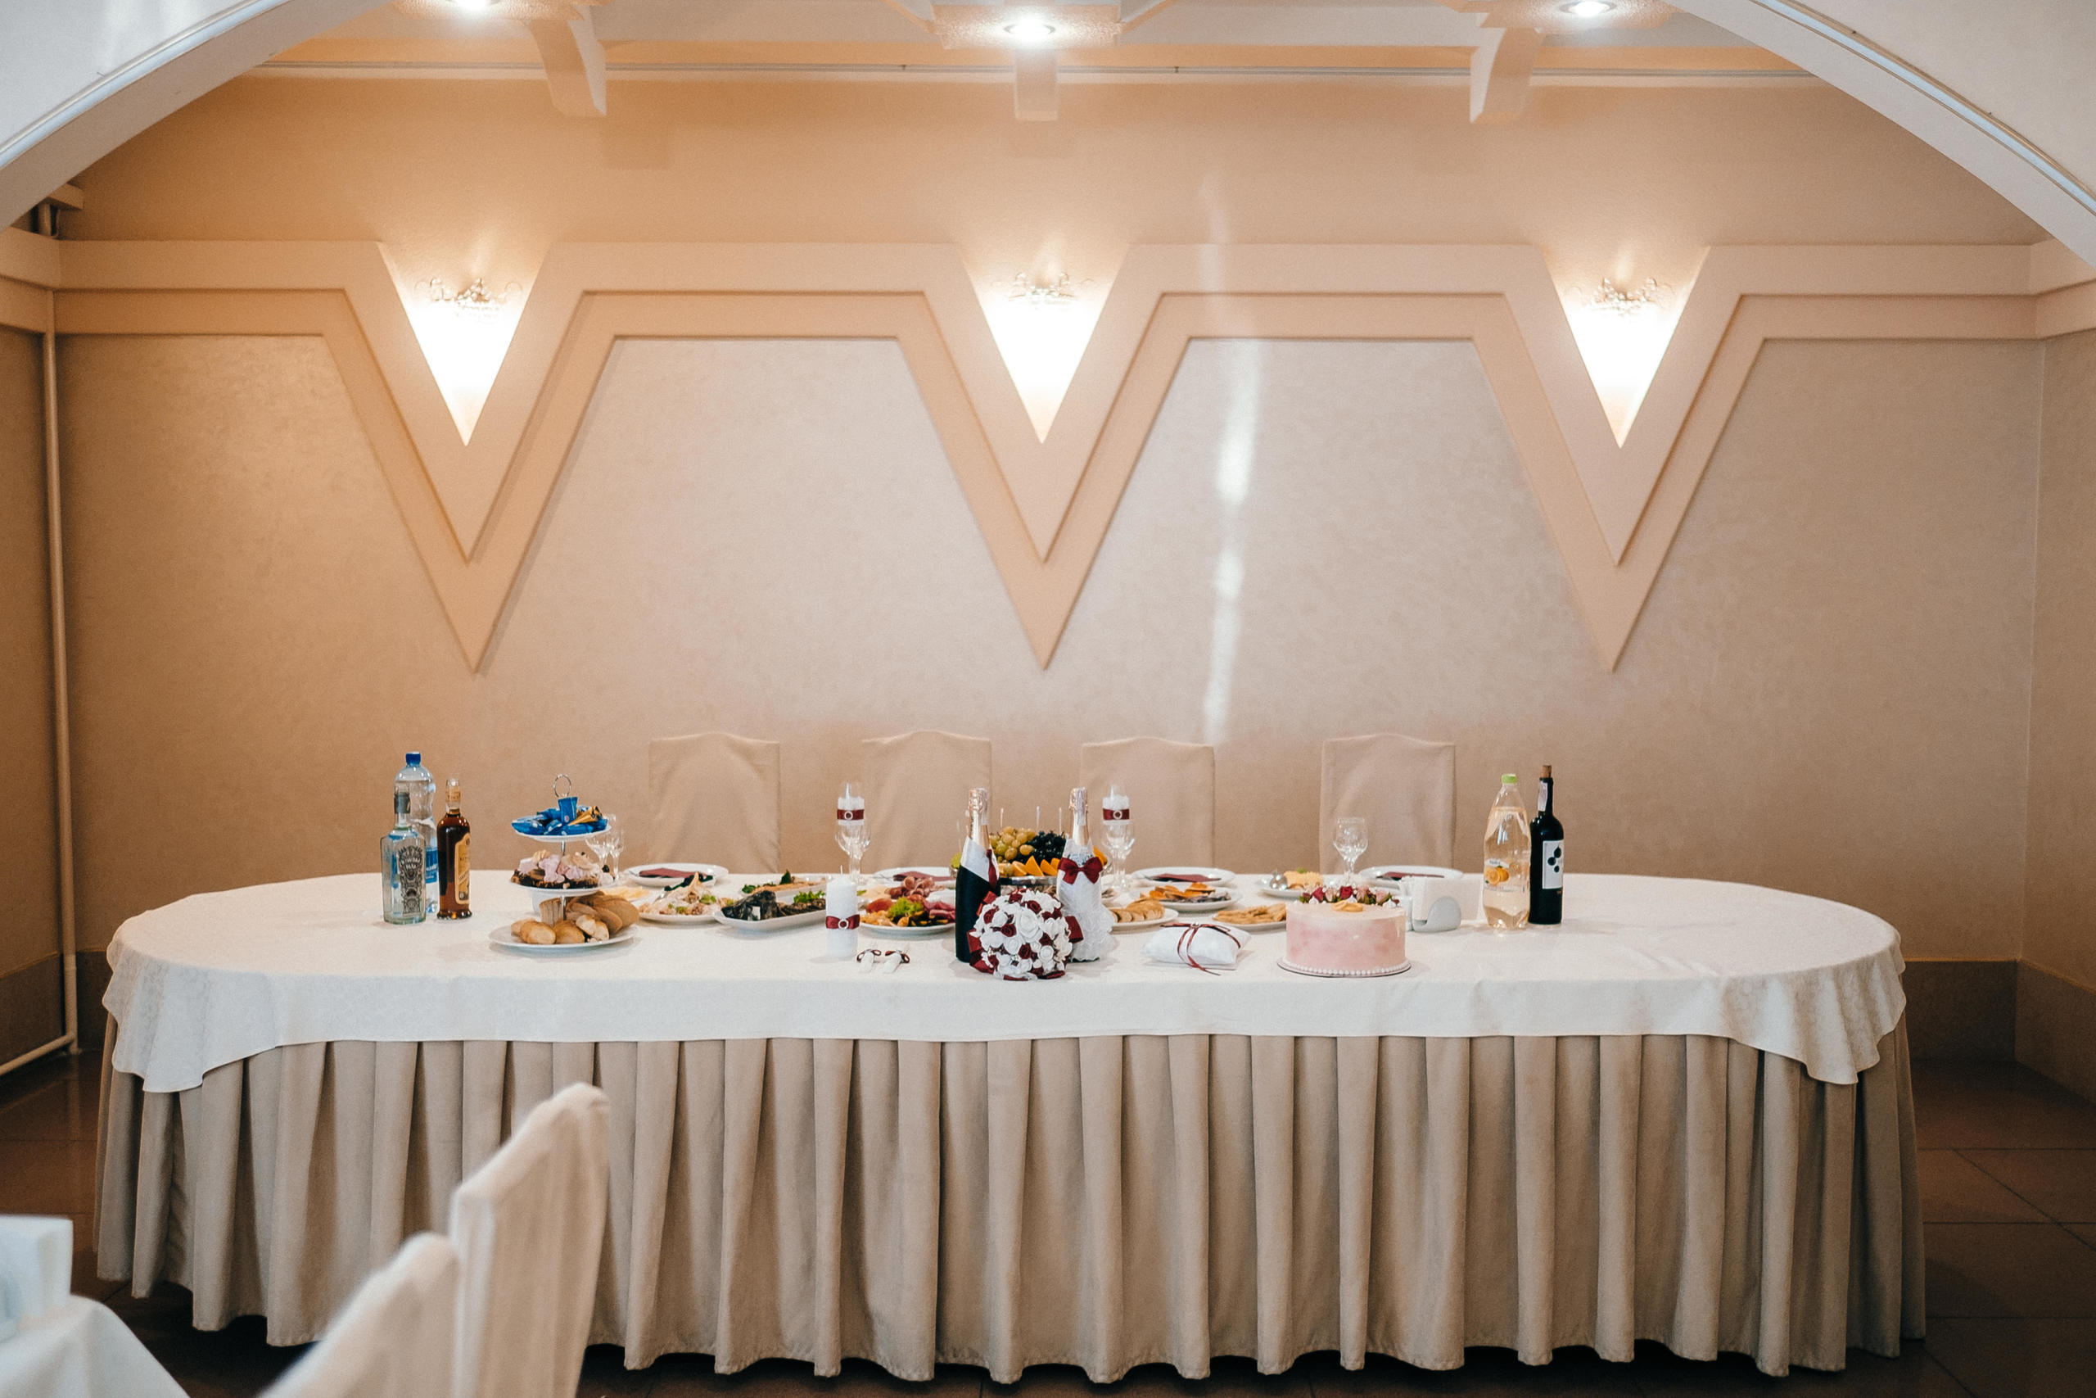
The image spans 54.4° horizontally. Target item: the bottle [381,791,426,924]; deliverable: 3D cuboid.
[{"bbox_3d":[-1.371,0.334,4.333,0.092,0.278,0.090,0,4,0],"label":"bottle"}]

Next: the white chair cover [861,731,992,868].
[{"bbox_3d":[-0.329,0.620,5.308,0.400,1.033,0.520,0,4,0],"label":"white chair cover"}]

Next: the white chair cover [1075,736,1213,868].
[{"bbox_3d":[0.272,0.633,5.451,0.400,1.021,0.500,0,4,0],"label":"white chair cover"}]

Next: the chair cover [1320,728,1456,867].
[{"bbox_3d":[0.938,0.628,5.450,0.400,1.034,0.500,0,4,0],"label":"chair cover"}]

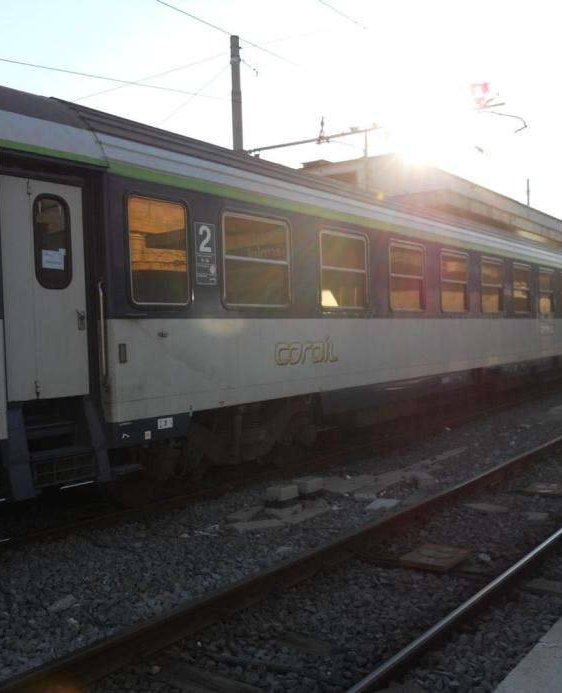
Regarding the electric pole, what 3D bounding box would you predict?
[{"bbox_3d":[-0.977,-3.125,18.268,0.320,8.951,0.320,-1,1,35],"label":"electric pole"}]

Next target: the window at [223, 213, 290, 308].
[{"bbox_3d":[-0.254,-0.916,8.132,0.070,0.970,1.240,-1,1,35],"label":"window"}]

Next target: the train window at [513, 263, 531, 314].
[{"bbox_3d":[5.126,-1.207,15.914,0.070,0.970,1.240,-1,1,35],"label":"train window"}]

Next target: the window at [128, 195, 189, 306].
[{"bbox_3d":[-1.126,-0.868,6.870,0.070,0.970,0.780,-1,1,35],"label":"window"}]

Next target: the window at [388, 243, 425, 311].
[{"bbox_3d":[1.898,-1.032,11.245,0.070,0.970,1.240,-1,1,35],"label":"window"}]

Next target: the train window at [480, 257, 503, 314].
[{"bbox_3d":[4.050,-1.148,14.357,0.070,0.970,1.240,-1,1,35],"label":"train window"}]

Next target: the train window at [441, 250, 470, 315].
[{"bbox_3d":[2.974,-1.090,12.801,0.070,0.970,1.240,-1,1,35],"label":"train window"}]

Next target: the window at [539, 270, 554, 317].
[{"bbox_3d":[6.202,-1.265,17.470,0.070,0.970,1.240,-1,1,35],"label":"window"}]

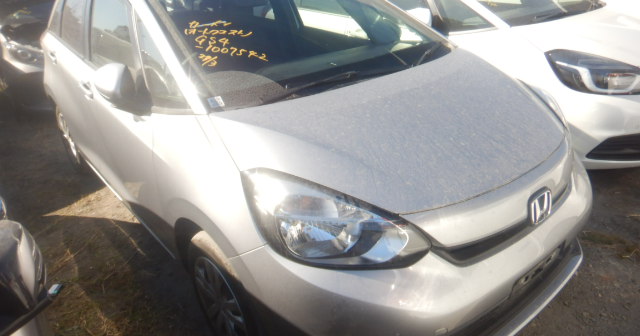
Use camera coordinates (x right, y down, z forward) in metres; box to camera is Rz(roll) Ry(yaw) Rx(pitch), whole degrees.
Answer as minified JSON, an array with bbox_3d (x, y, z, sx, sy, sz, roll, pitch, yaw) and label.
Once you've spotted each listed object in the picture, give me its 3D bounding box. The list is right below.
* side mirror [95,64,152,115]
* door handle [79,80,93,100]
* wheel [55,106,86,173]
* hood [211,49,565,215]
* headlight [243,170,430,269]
[{"bbox_3d":[-0.753,-0.296,1.649,0.200,0.180,0.150,-21,31,-34],"label":"side mirror"},{"bbox_3d":[-1.264,-0.422,2.397,0.055,0.060,0.210,-21,31,-34],"label":"door handle"},{"bbox_3d":[-1.917,-0.271,3.557,0.190,0.600,0.600,-21,31,-34],"label":"wheel"},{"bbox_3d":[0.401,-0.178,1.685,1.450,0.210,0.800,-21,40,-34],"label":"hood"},{"bbox_3d":[0.026,0.144,1.311,0.340,0.265,0.510,-21,31,-34],"label":"headlight"}]

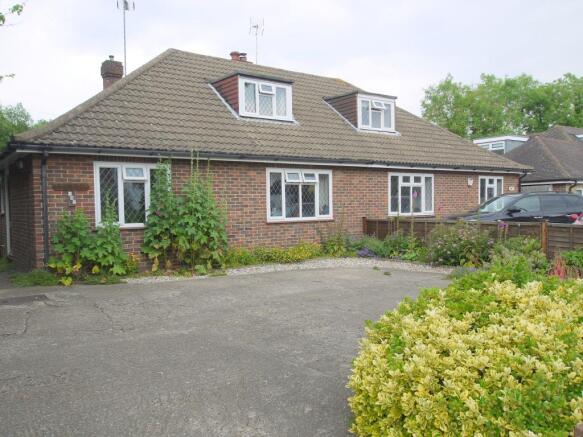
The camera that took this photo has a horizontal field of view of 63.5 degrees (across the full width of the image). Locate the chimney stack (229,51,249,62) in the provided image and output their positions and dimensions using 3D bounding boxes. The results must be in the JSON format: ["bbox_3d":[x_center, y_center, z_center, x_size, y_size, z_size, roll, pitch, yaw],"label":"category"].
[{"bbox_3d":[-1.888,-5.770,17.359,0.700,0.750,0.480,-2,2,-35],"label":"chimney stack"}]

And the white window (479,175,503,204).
[{"bbox_3d":[6.853,-0.814,16.160,1.485,1.250,0.100,-2,2,-35],"label":"white window"}]

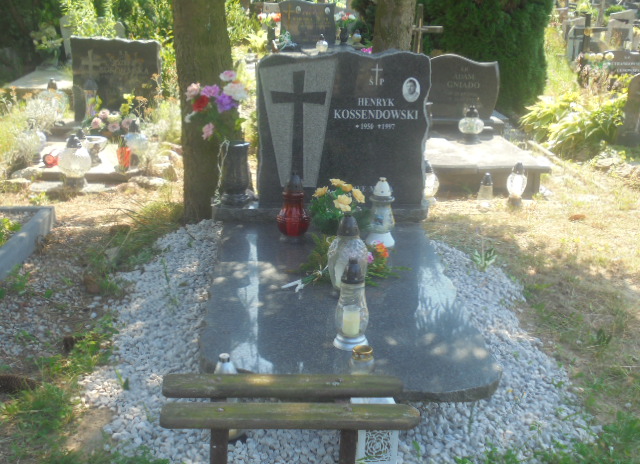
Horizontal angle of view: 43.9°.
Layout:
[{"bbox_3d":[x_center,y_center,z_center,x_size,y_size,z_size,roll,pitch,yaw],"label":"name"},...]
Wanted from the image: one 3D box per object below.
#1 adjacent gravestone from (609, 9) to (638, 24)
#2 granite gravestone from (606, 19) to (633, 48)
[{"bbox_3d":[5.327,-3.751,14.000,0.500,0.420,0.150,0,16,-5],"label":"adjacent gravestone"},{"bbox_3d":[5.274,-3.460,14.000,0.458,0.582,0.140,0,18,-3],"label":"granite gravestone"}]

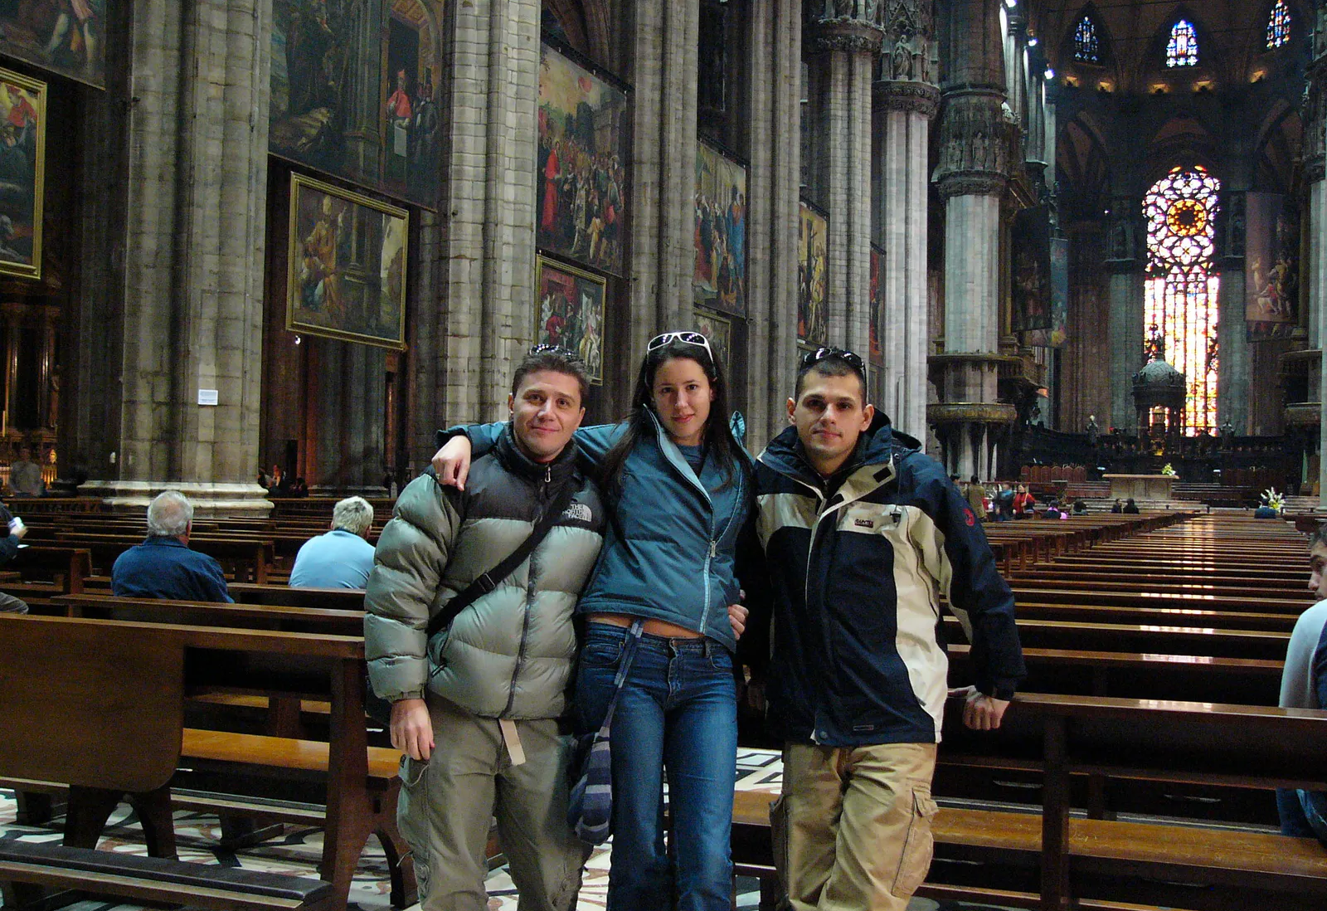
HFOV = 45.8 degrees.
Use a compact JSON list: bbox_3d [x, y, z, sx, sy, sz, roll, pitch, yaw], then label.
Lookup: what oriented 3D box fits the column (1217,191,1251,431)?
[{"bbox_3d":[40.993,-7.420,113.000,2.900,22.600,2.900,1,-1,21],"label":"column"}]

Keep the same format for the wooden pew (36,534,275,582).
[{"bbox_3d":[-3.915,1.105,12.250,2.200,0.920,0.680,1,-1,21],"label":"wooden pew"}]

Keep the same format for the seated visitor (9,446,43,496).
[{"bbox_3d":[-10.741,0.813,26.500,0.520,1.800,0.360,1,-1,6],"label":"seated visitor"}]

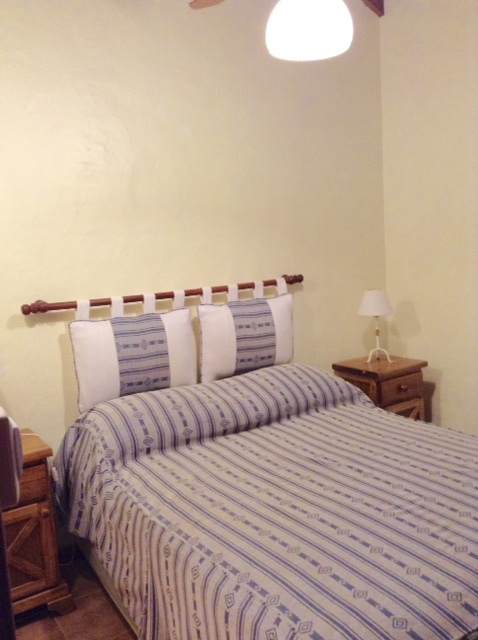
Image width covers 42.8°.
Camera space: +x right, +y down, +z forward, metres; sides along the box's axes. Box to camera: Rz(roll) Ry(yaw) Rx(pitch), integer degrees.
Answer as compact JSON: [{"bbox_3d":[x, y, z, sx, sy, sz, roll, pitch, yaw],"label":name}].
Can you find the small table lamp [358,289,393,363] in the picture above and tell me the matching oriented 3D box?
[{"bbox_3d":[0.783,0.033,3.457,0.190,0.410,0.190,-4,7,0],"label":"small table lamp"}]

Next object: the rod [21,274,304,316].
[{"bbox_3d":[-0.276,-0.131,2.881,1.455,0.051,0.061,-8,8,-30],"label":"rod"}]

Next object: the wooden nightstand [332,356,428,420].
[{"bbox_3d":[0.815,0.566,3.432,0.400,0.643,0.372,-8,8,-30],"label":"wooden nightstand"}]

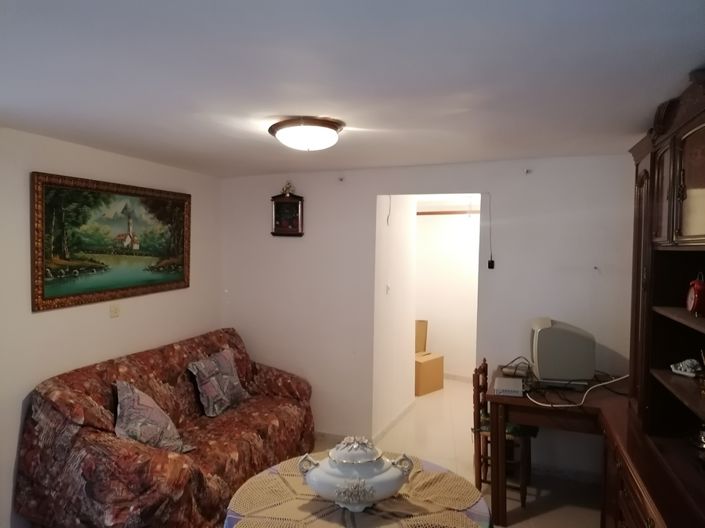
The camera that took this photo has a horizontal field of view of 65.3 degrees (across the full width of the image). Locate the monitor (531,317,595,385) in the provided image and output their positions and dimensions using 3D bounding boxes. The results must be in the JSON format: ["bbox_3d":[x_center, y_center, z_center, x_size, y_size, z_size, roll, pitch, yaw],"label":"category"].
[{"bbox_3d":[1.360,0.571,3.570,0.375,0.360,0.355,1,3,14],"label":"monitor"}]

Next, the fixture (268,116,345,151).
[{"bbox_3d":[-0.224,-0.623,2.700,0.375,0.120,0.375,0,3,0],"label":"fixture"}]

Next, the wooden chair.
[{"bbox_3d":[1.000,1.096,3.630,0.385,0.850,0.365,2,3,23],"label":"wooden chair"}]

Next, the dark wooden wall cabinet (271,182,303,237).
[{"bbox_3d":[-0.558,-0.464,4.680,0.275,0.445,0.060,1,3,20],"label":"dark wooden wall cabinet"}]

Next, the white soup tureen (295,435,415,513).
[{"bbox_3d":[0.010,0.691,1.840,0.375,0.235,0.260,0,3,0],"label":"white soup tureen"}]

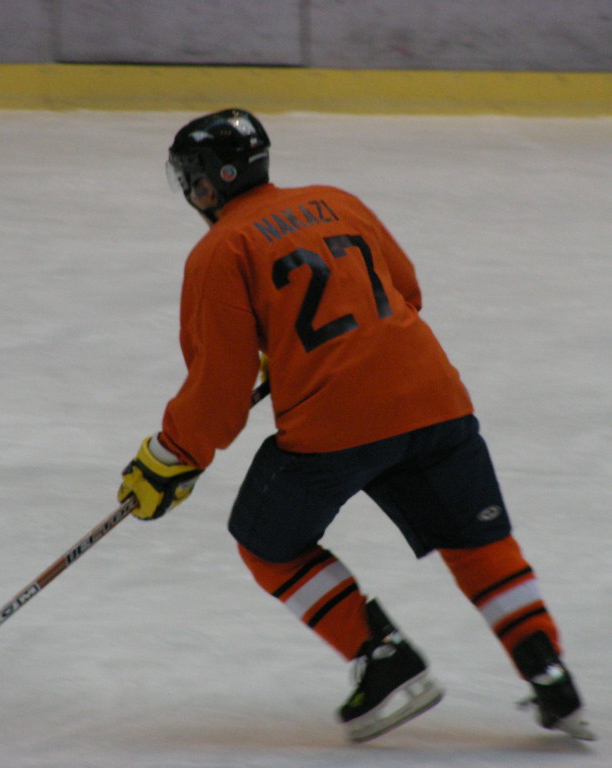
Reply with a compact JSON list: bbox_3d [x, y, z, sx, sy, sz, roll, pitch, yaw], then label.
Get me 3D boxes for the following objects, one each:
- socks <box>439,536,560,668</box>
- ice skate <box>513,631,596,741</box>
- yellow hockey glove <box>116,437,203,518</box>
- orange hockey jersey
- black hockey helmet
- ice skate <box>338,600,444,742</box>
[{"bbox_3d":[0.490,0.532,22.450,0.170,0.400,0.180,-26,-6,-21],"label":"socks"},{"bbox_3d":[0.603,0.743,22.450,0.110,0.280,0.285,-30,-2,-10],"label":"ice skate"},{"bbox_3d":[-0.360,0.234,22.600,0.160,0.220,0.170,-10,57,-51],"label":"yellow hockey glove"},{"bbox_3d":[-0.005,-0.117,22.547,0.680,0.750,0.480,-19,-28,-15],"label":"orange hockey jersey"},{"bbox_3d":[-0.214,-0.548,22.600,0.275,0.245,0.215,-8,-8,32],"label":"black hockey helmet"},{"bbox_3d":[0.207,0.711,22.450,0.285,0.280,0.110,-28,0,22],"label":"ice skate"}]

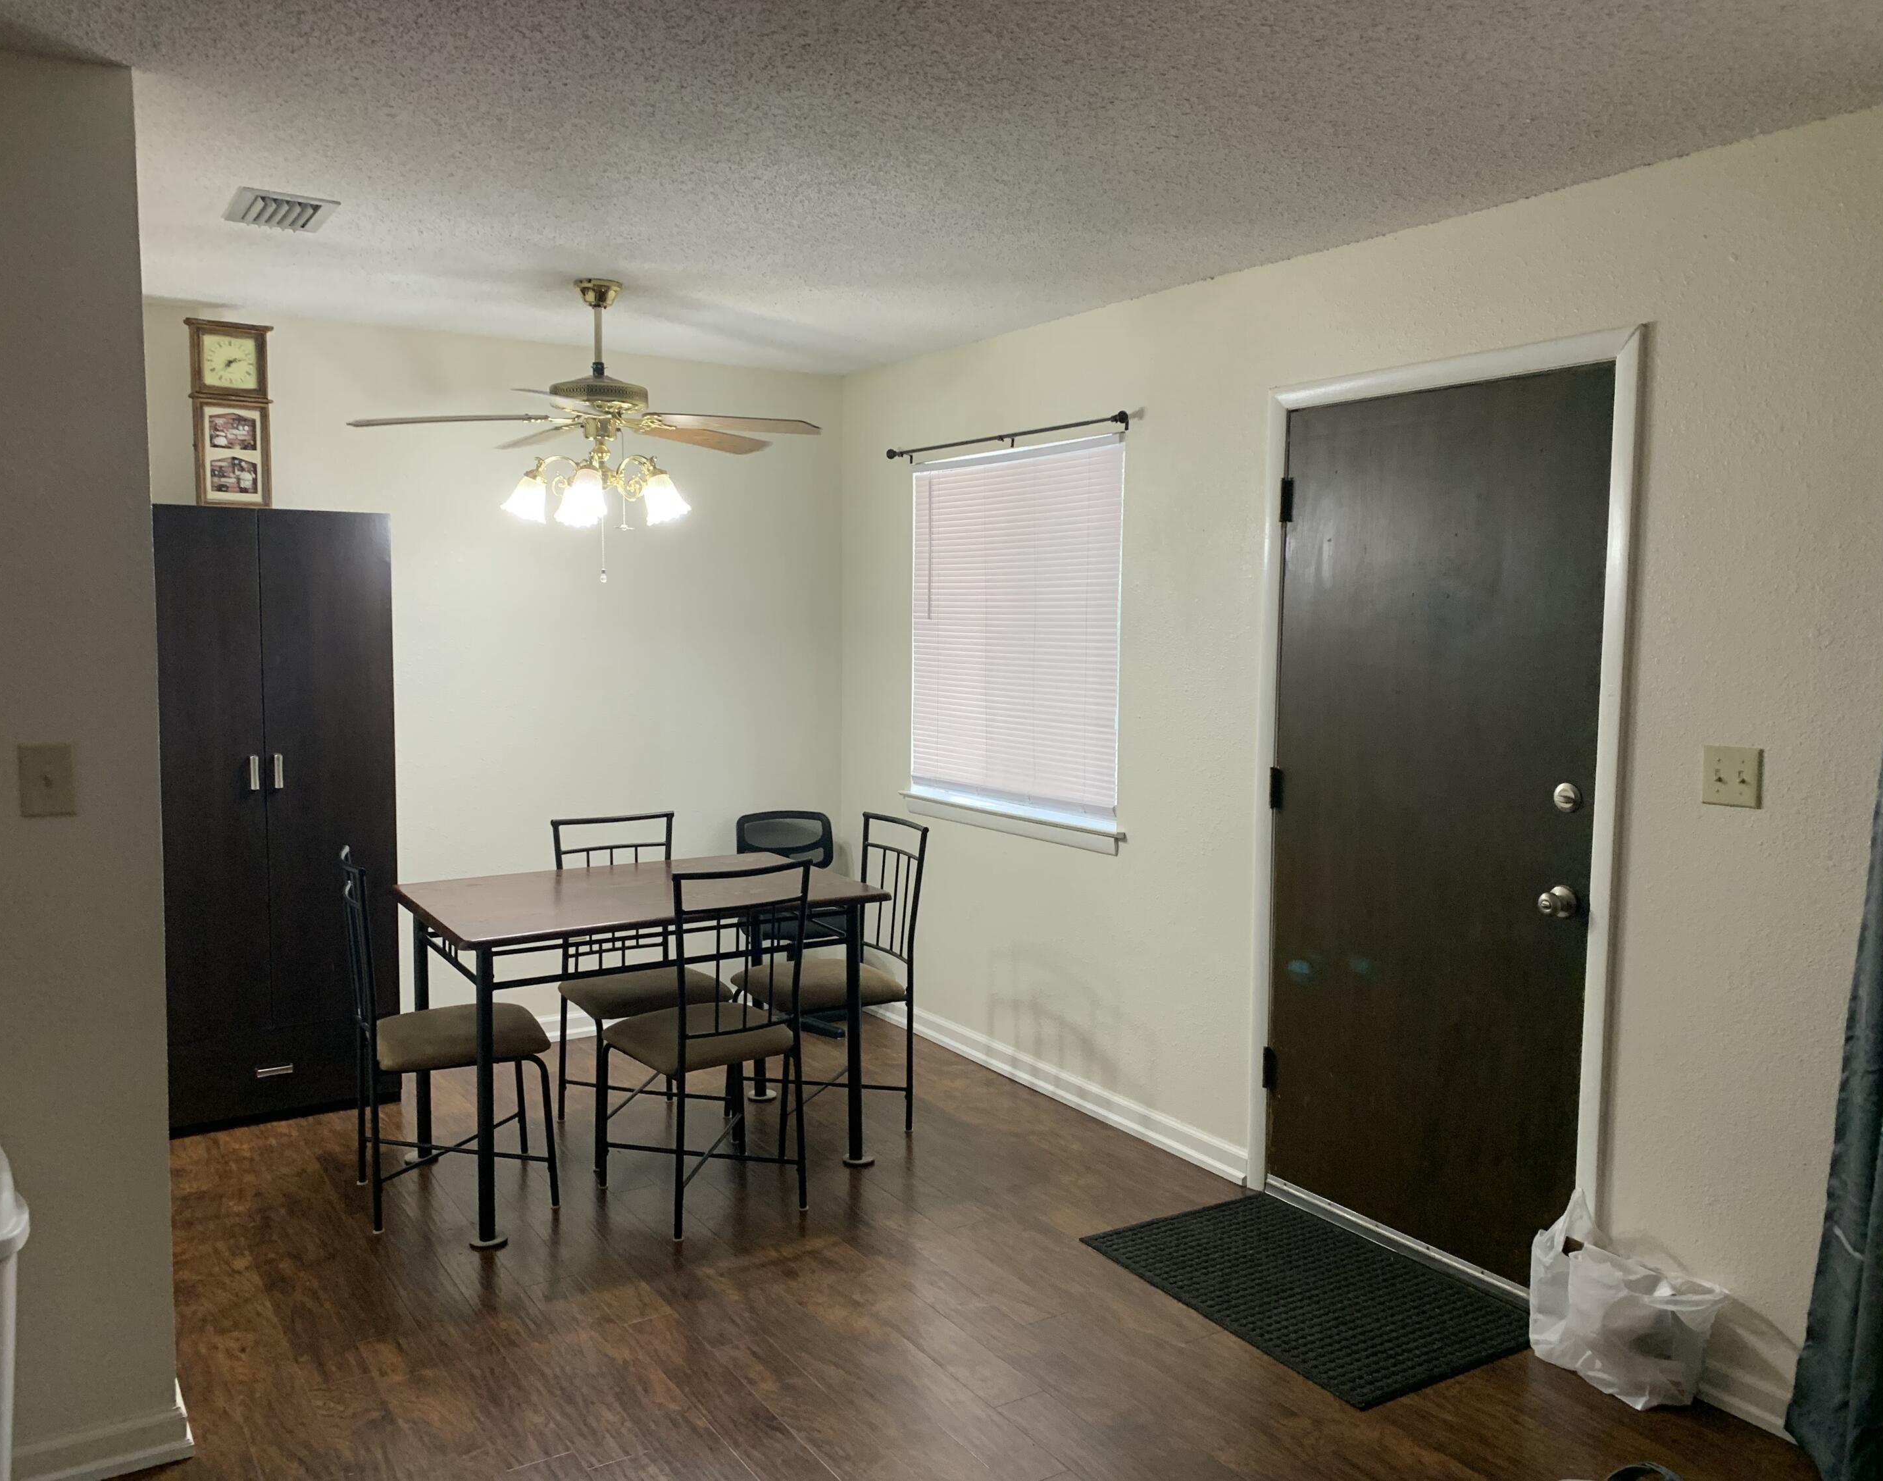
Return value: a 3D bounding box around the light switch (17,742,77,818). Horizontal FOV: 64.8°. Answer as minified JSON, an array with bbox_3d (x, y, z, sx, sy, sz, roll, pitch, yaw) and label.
[{"bbox_3d":[-1.516,0.069,2.515,0.078,0.120,0.018,-2,6,-33],"label":"light switch"}]

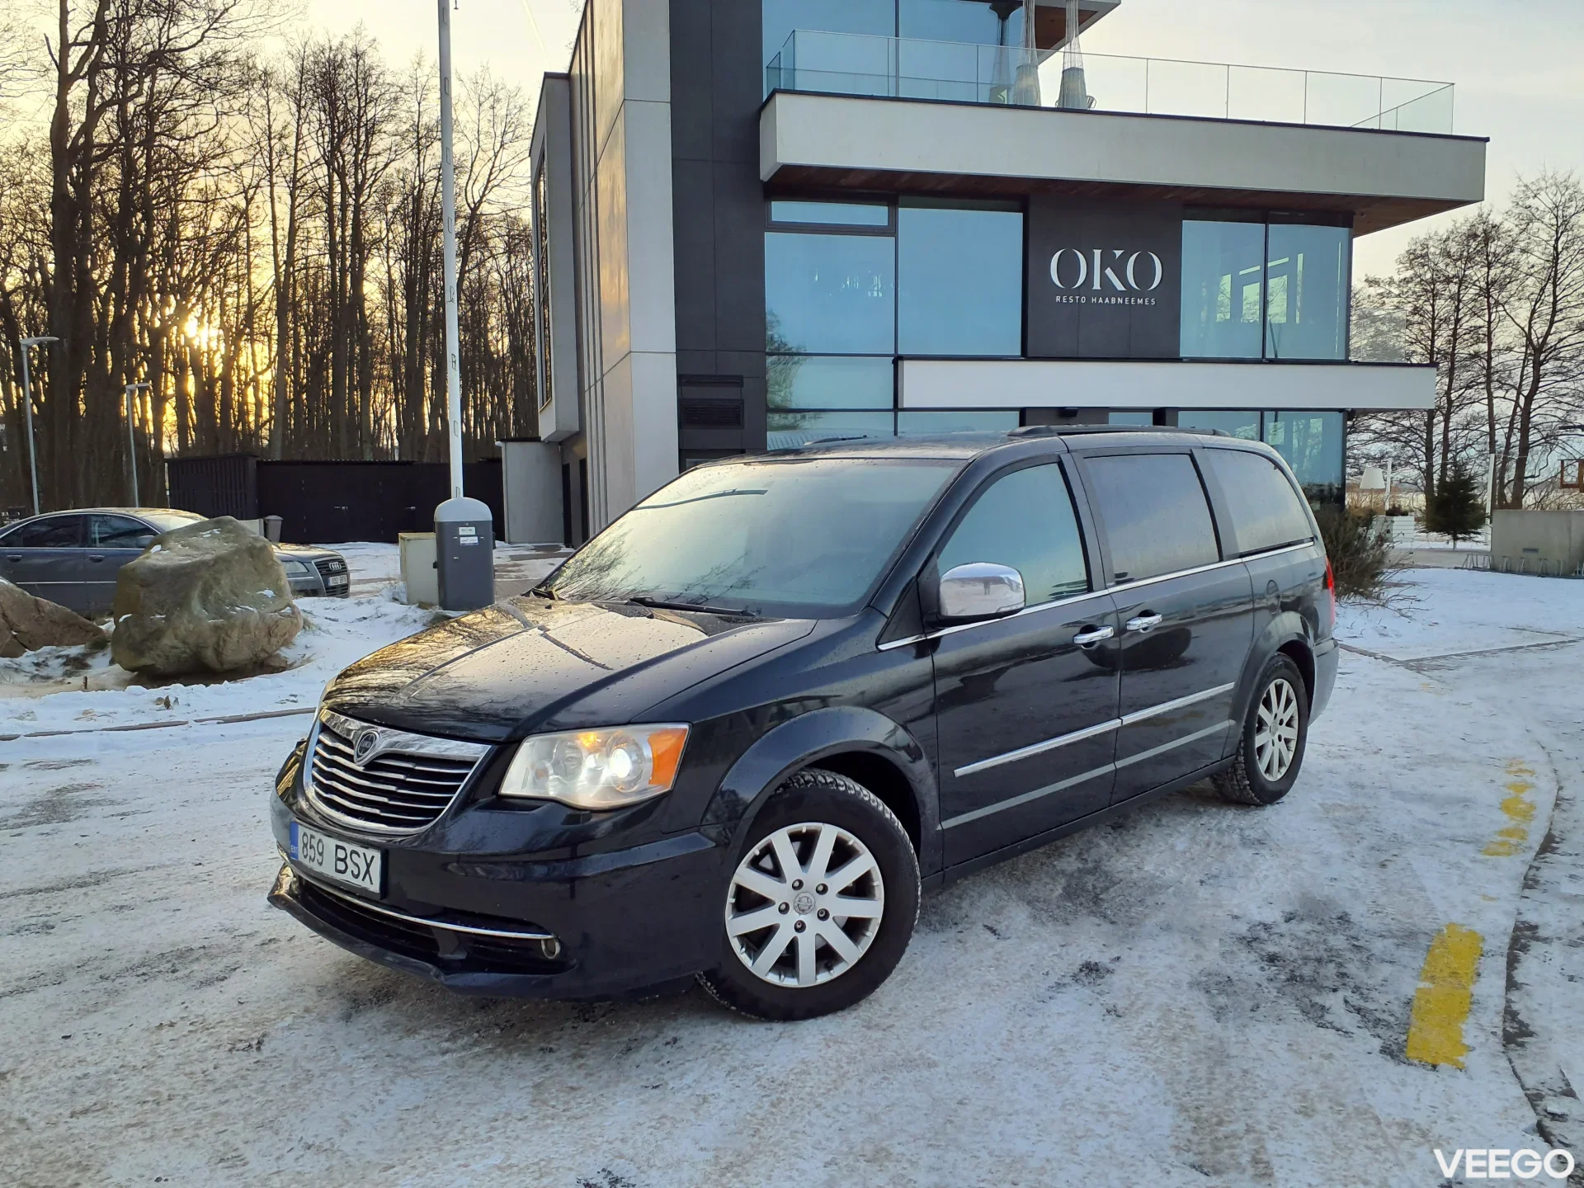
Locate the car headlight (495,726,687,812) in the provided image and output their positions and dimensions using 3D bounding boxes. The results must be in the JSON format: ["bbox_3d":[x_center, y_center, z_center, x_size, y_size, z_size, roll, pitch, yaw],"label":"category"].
[{"bbox_3d":[-0.484,0.424,3.039,0.400,0.200,0.320,4,7,44],"label":"car headlight"}]

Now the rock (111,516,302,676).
[{"bbox_3d":[-4.643,0.020,9.800,1.500,1.270,1.300,-3,6,-25],"label":"rock"}]

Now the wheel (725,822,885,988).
[{"bbox_3d":[0.017,0.850,3.472,0.465,0.465,0.180,-3,6,-18],"label":"wheel"}]

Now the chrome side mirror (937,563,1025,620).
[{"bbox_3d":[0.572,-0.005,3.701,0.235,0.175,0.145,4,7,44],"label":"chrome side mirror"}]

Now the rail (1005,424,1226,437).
[{"bbox_3d":[1.467,-0.682,5.281,0.065,0.068,1.910,4,7,44],"label":"rail"}]

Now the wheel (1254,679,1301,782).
[{"bbox_3d":[2.138,0.613,5.638,0.180,0.465,0.465,4,7,44],"label":"wheel"}]

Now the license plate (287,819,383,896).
[{"bbox_3d":[-1.237,0.706,3.338,0.520,0.115,0.015,1,1,44],"label":"license plate"}]

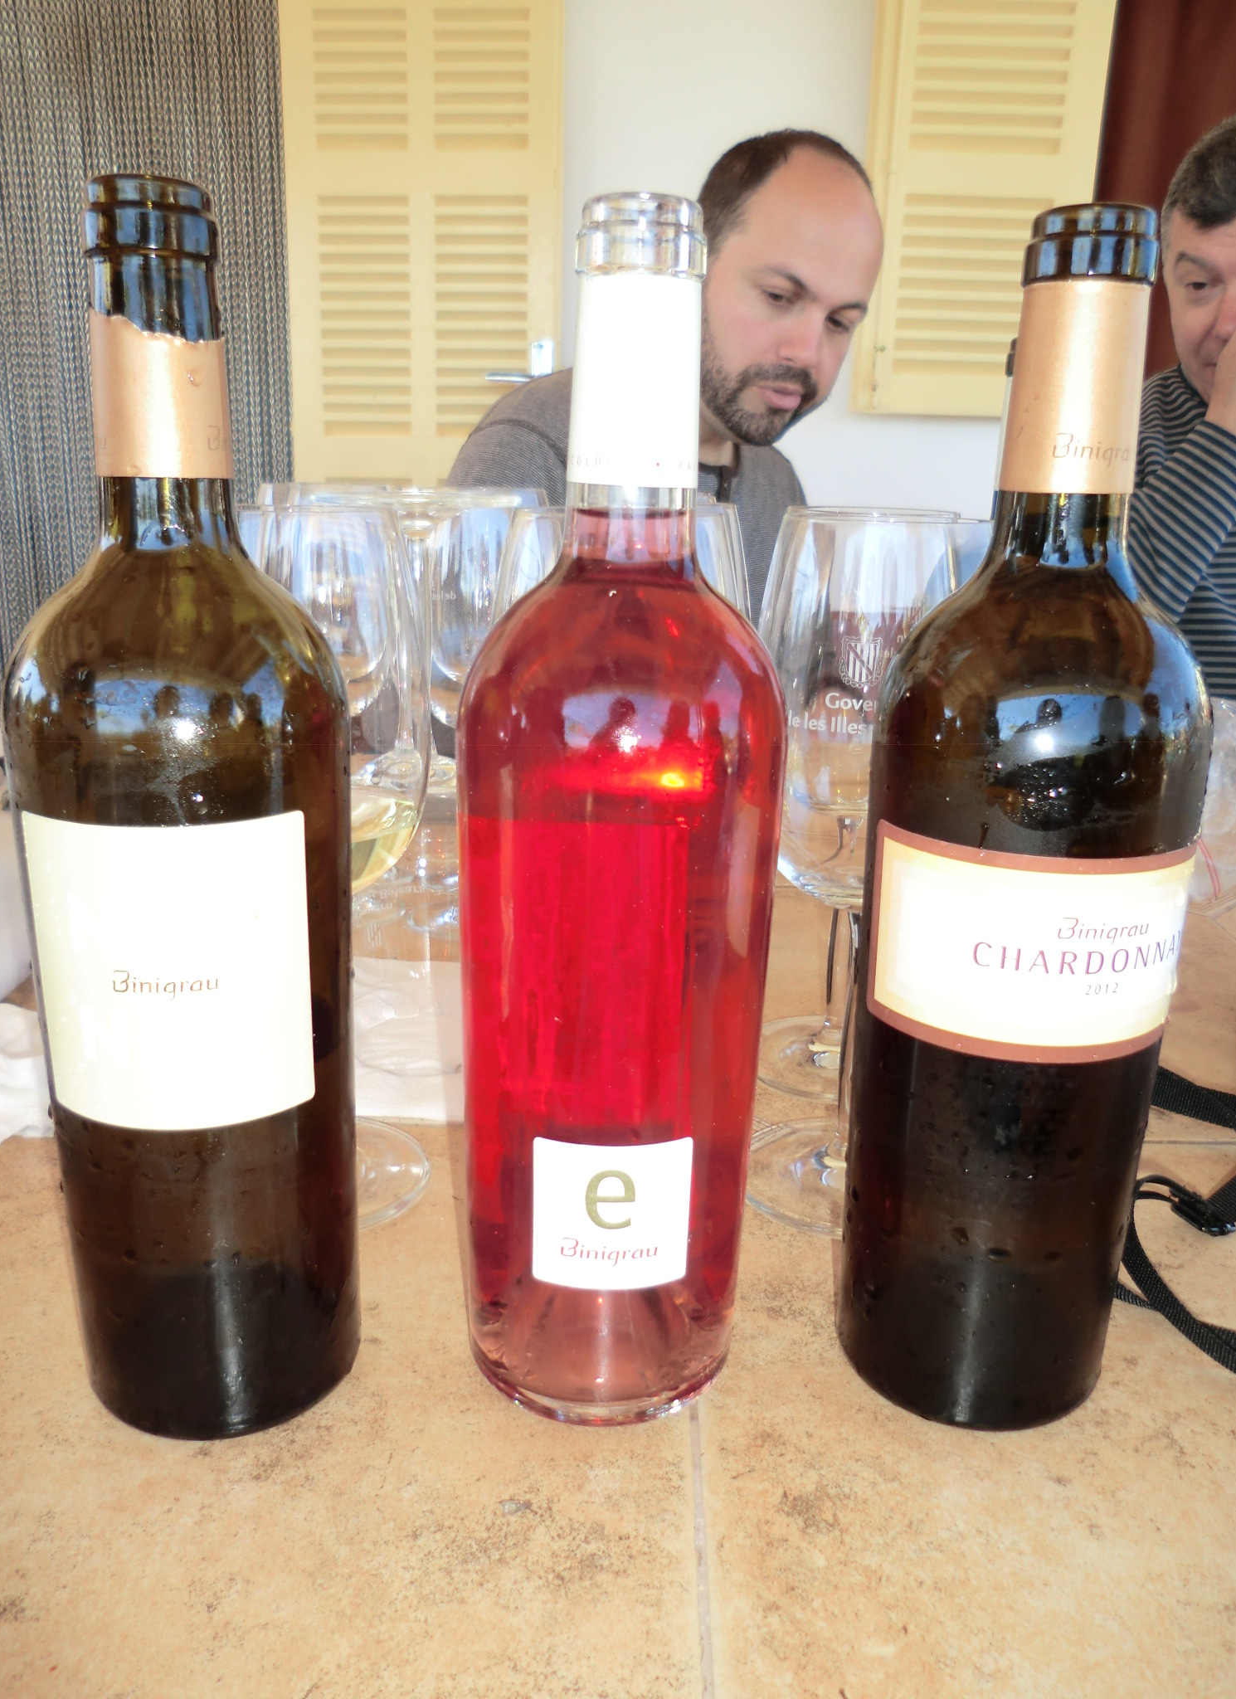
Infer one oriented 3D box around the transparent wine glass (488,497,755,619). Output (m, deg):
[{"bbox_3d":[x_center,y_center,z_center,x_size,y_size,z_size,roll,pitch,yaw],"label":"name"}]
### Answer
[{"bbox_3d":[0.000,-0.004,0.484,0.094,0.232,0.094,1,16,0],"label":"transparent wine glass"}]

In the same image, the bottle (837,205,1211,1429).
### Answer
[{"bbox_3d":[0.107,-0.001,0.348,0.083,0.305,0.083,-3,17,-15],"label":"bottle"}]

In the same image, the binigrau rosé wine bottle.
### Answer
[{"bbox_3d":[0.000,-0.002,0.346,0.083,0.305,0.083,1,16,-3],"label":"binigrau rosé wine bottle"}]

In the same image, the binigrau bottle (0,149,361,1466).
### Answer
[{"bbox_3d":[-0.109,-0.003,0.340,0.083,0.305,0.083,-1,15,-7],"label":"binigrau bottle"}]

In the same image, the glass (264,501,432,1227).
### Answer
[{"bbox_3d":[-0.108,0.006,0.443,0.094,0.232,0.094,-3,17,-14],"label":"glass"}]

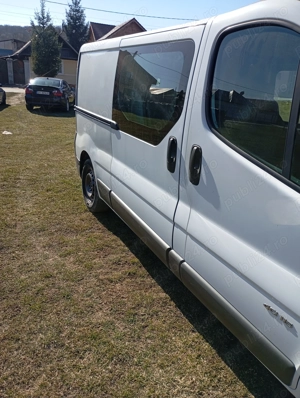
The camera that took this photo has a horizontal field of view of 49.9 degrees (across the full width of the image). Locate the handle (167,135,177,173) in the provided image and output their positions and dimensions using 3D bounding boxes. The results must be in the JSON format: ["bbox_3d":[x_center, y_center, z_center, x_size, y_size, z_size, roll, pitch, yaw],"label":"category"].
[{"bbox_3d":[0.123,-0.240,1.769,0.045,0.195,0.045,-7,23,-25],"label":"handle"}]

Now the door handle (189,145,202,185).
[{"bbox_3d":[0.225,-0.163,1.575,0.045,0.194,0.045,-7,23,-25],"label":"door handle"}]

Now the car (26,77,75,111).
[{"bbox_3d":[-4.791,-5.156,15.766,1.820,1.430,4.530,1,20,-8],"label":"car"}]

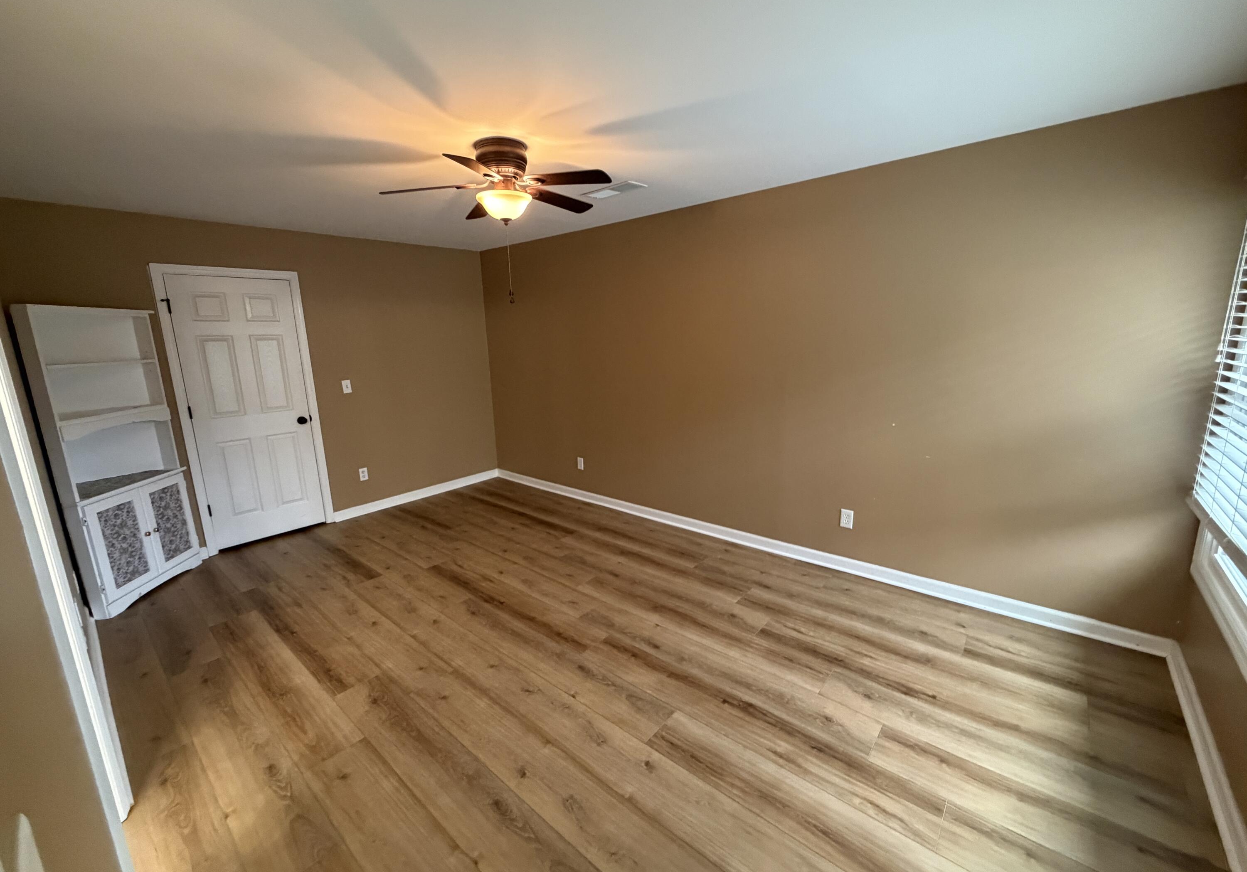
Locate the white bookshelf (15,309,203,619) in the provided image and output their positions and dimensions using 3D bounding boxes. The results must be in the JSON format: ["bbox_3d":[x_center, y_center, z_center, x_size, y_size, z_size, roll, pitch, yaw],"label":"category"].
[{"bbox_3d":[-3.319,0.136,3.143,0.484,1.795,0.765,-3,11,-4],"label":"white bookshelf"}]

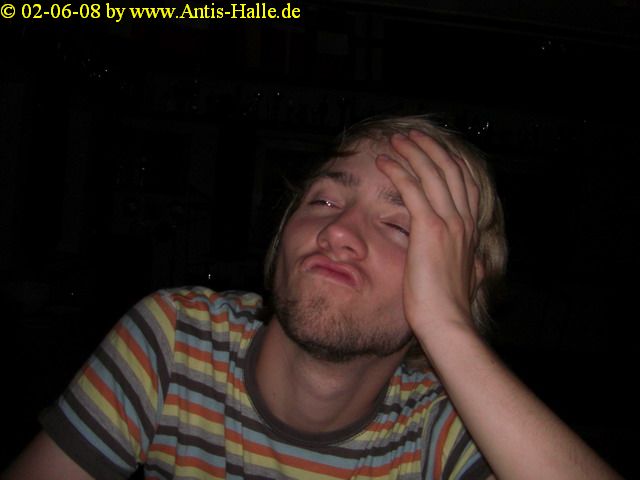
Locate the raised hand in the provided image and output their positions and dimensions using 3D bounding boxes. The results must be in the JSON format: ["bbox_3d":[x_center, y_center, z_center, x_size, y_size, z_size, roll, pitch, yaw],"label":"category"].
[{"bbox_3d":[0.096,-0.006,0.600,0.070,0.180,0.100,-18,-15,38],"label":"raised hand"}]

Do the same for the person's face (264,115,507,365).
[{"bbox_3d":[0.056,0.002,0.625,0.185,0.235,0.195,13,-19,19],"label":"person's face"}]

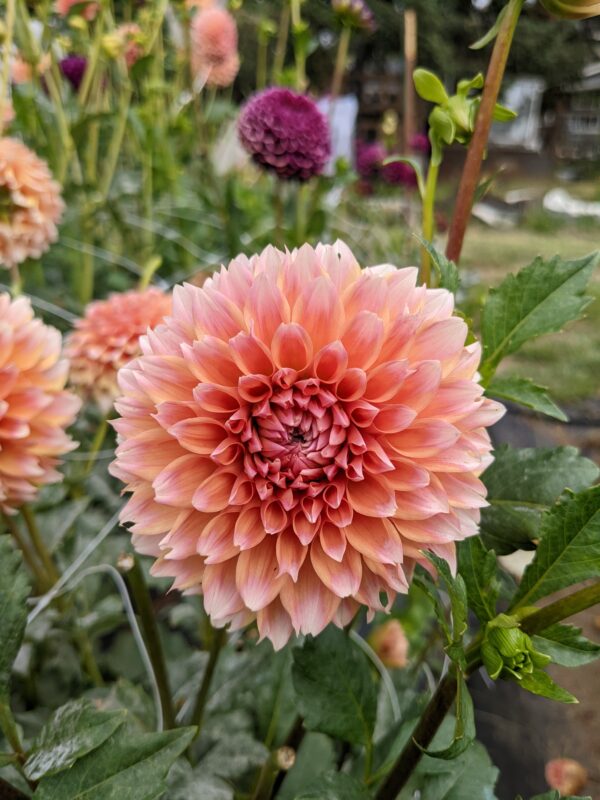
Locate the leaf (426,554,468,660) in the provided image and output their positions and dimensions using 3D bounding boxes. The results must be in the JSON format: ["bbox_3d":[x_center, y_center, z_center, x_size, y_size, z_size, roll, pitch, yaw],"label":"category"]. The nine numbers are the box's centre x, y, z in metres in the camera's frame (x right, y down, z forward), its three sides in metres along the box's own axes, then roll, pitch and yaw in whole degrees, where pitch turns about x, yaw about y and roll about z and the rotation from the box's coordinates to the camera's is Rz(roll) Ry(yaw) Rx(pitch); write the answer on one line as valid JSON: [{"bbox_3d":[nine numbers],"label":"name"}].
[{"bbox_3d":[0.057,0.079,0.238,0.011,0.040,0.015,-1,-20,-41],"label":"leaf"}]

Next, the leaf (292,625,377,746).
[{"bbox_3d":[0.017,0.136,0.299,0.046,0.063,0.015,-27,0,-8],"label":"leaf"}]

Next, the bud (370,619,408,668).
[{"bbox_3d":[0.072,0.195,0.500,0.031,0.038,0.031,8,24,18],"label":"bud"}]

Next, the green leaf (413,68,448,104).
[{"bbox_3d":[0.055,-0.132,0.263,0.011,0.022,0.005,-44,0,-25],"label":"green leaf"}]

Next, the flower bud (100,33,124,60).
[{"bbox_3d":[-0.225,-0.425,0.750,0.029,0.033,0.029,0,22,0],"label":"flower bud"}]

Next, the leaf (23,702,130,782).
[{"bbox_3d":[-0.102,0.155,0.283,0.051,0.013,0.033,-31,48,-12],"label":"leaf"}]

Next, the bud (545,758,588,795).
[{"bbox_3d":[0.192,0.272,0.450,0.031,0.027,0.031,0,22,0],"label":"bud"}]

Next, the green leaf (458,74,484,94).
[{"bbox_3d":[0.087,-0.162,0.320,0.014,0.007,0.009,-28,28,-6],"label":"green leaf"}]

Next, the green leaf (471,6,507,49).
[{"bbox_3d":[0.076,-0.149,0.249,0.023,0.005,0.006,-47,38,0],"label":"green leaf"}]

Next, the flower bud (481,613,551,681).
[{"bbox_3d":[0.077,0.088,0.222,0.023,0.023,0.023,-9,26,-18],"label":"flower bud"}]

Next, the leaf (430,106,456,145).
[{"bbox_3d":[0.059,-0.113,0.257,0.010,0.019,0.007,-20,-13,9],"label":"leaf"}]

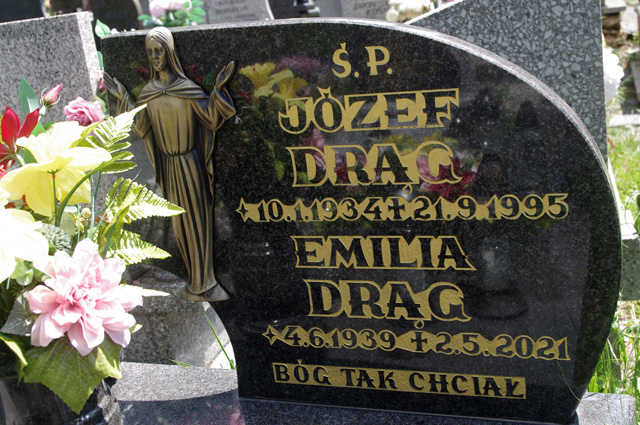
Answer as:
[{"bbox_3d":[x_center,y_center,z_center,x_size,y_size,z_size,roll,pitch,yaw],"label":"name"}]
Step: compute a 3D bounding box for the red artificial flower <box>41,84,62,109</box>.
[{"bbox_3d":[-0.439,-0.190,1.335,0.046,0.030,0.030,-54,20,-23],"label":"red artificial flower"}]

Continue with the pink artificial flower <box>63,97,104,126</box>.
[{"bbox_3d":[-0.382,-0.158,1.320,0.067,0.058,0.056,-11,16,-15],"label":"pink artificial flower"}]

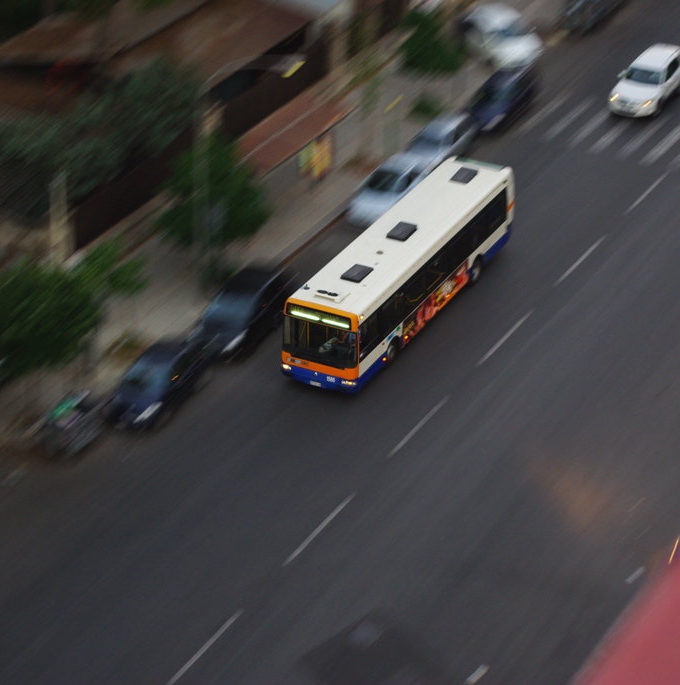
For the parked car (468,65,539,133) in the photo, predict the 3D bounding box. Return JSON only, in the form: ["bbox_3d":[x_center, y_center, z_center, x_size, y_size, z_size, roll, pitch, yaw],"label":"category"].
[{"bbox_3d":[6.008,-9.225,88.566,1.680,1.440,4.000,14,32,24],"label":"parked car"}]

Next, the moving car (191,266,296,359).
[{"bbox_3d":[-3.043,-1.033,73.617,1.730,1.460,4.150,14,32,24],"label":"moving car"}]

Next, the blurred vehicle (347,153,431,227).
[{"bbox_3d":[1.787,-5.238,80.188,1.640,1.470,3.600,16,32,23],"label":"blurred vehicle"}]

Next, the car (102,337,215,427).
[{"bbox_3d":[-5.296,1.081,68.547,1.690,1.460,3.850,16,32,23],"label":"car"}]

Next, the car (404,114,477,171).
[{"bbox_3d":[3.572,-7.078,84.633,1.700,1.450,4.050,14,32,24],"label":"car"}]

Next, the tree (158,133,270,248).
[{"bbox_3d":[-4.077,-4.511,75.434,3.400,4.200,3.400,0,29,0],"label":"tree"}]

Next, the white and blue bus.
[{"bbox_3d":[2.130,-2.324,74.430,2.480,2.970,11.900,14,32,24],"label":"white and blue bus"}]

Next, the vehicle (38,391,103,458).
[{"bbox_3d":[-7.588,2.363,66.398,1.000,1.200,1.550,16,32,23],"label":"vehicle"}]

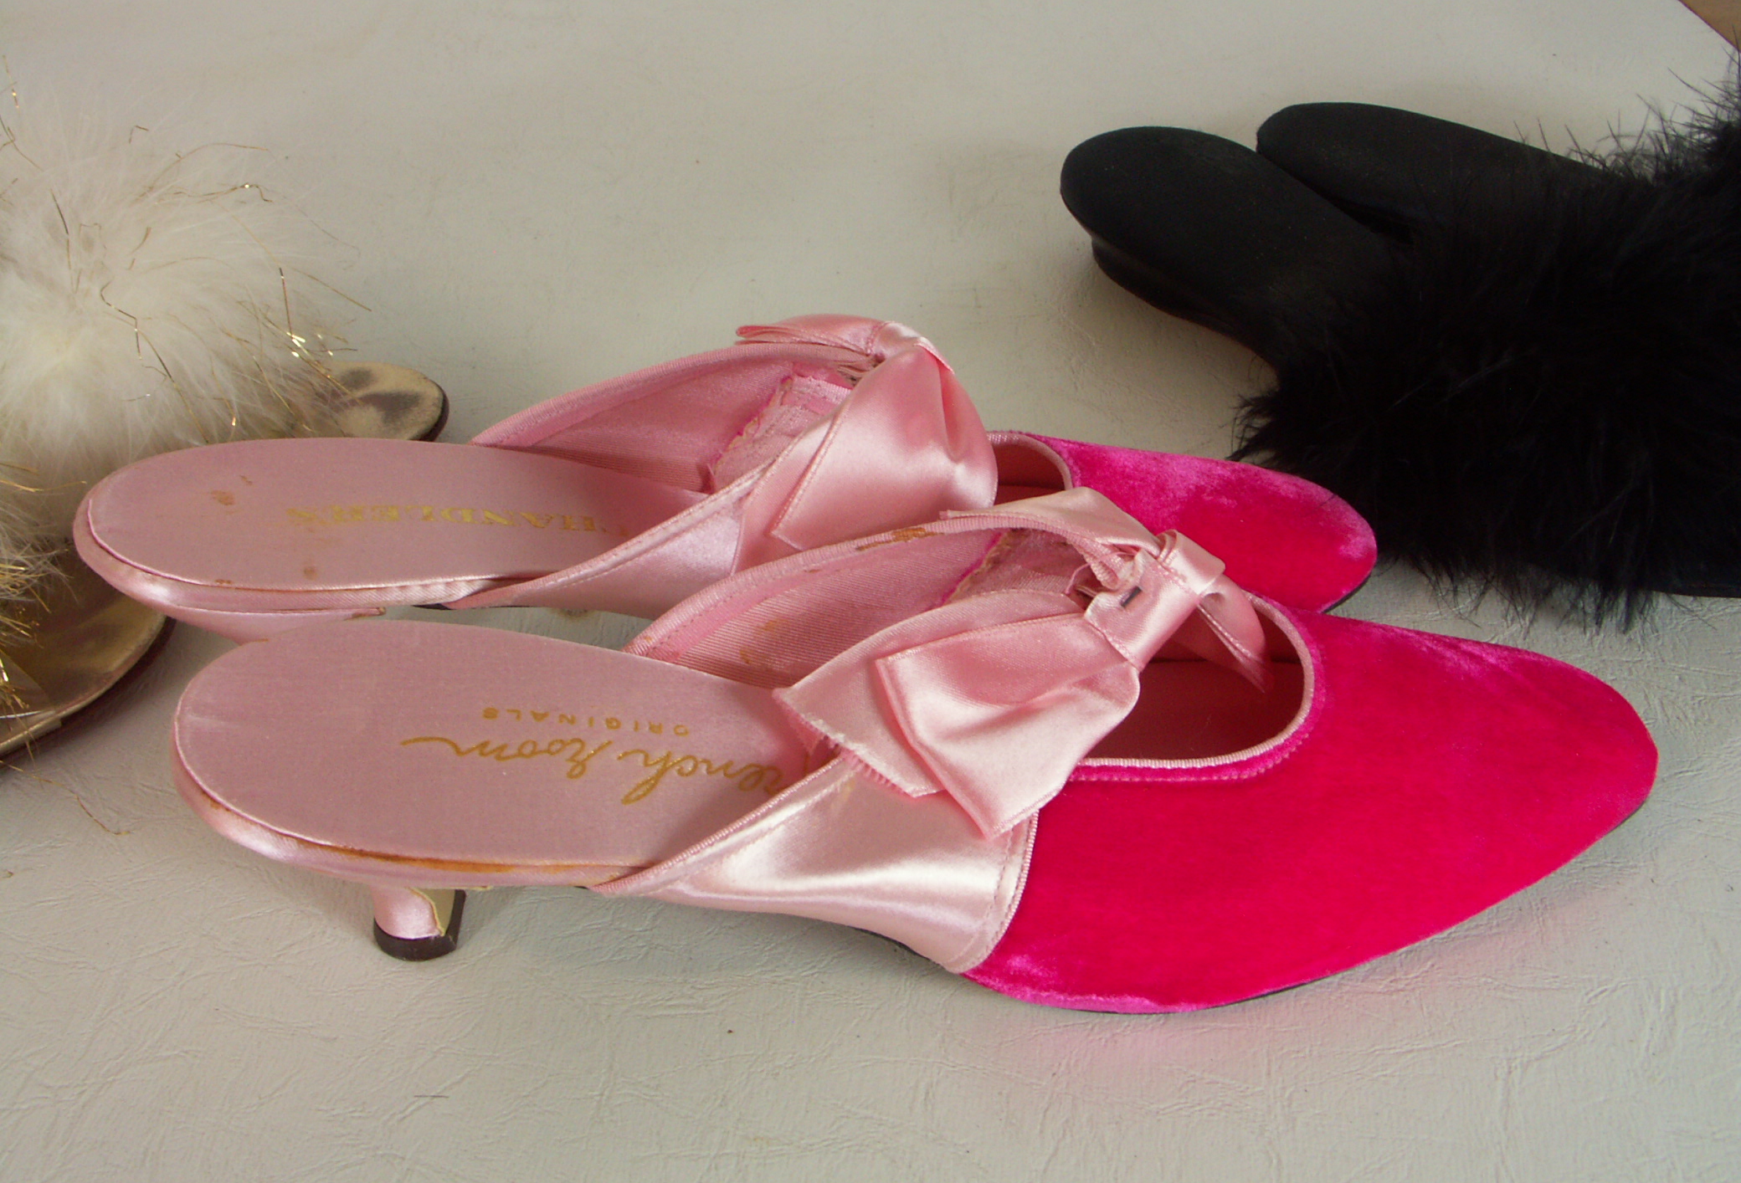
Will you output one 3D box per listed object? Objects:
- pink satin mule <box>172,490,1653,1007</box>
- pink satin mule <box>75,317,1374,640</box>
[{"bbox_3d":[0.017,0.020,0.278,0.250,0.078,0.078,-4,38,-5],"label":"pink satin mule"},{"bbox_3d":[-0.021,-0.019,0.328,0.250,0.078,0.078,-5,38,-5],"label":"pink satin mule"}]

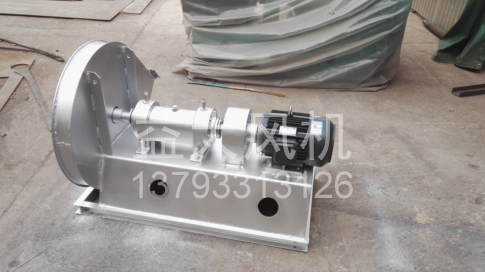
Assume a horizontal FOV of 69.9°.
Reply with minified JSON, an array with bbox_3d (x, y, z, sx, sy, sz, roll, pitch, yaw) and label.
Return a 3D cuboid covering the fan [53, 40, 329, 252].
[{"bbox_3d":[-0.202,-0.060,2.152,1.468,0.952,1.077,7,30,7],"label":"fan"}]

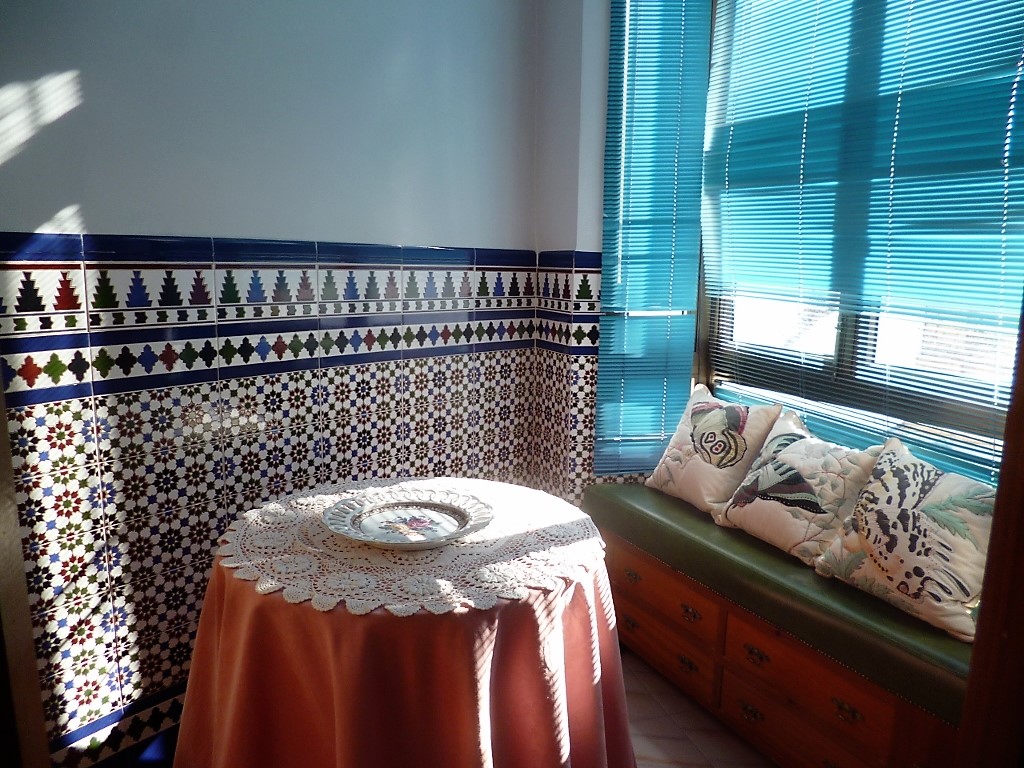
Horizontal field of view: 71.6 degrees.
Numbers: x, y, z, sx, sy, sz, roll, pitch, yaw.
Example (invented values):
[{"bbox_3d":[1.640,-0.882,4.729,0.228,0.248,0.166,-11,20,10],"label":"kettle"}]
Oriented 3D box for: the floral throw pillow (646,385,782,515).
[{"bbox_3d":[0.615,0.196,2.226,0.130,0.385,0.385,35,-9,-28],"label":"floral throw pillow"}]

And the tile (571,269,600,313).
[{"bbox_3d":[0.243,-0.295,2.289,0.100,0.145,0.012,1,9,2],"label":"tile"}]

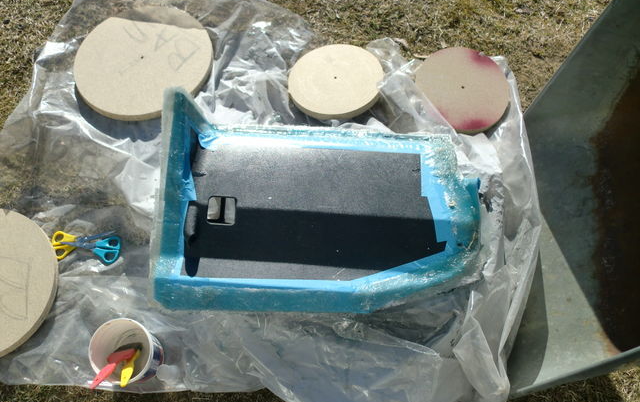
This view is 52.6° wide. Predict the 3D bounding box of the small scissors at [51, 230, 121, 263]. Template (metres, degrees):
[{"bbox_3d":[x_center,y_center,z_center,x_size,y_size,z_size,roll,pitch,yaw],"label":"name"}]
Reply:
[{"bbox_3d":[-0.482,0.091,1.338,0.149,0.012,0.077,7,62,6],"label":"small scissors"}]

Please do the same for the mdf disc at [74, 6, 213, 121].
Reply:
[{"bbox_3d":[-0.417,-0.332,1.544,0.330,0.024,0.330,-1,62,3],"label":"mdf disc"}]

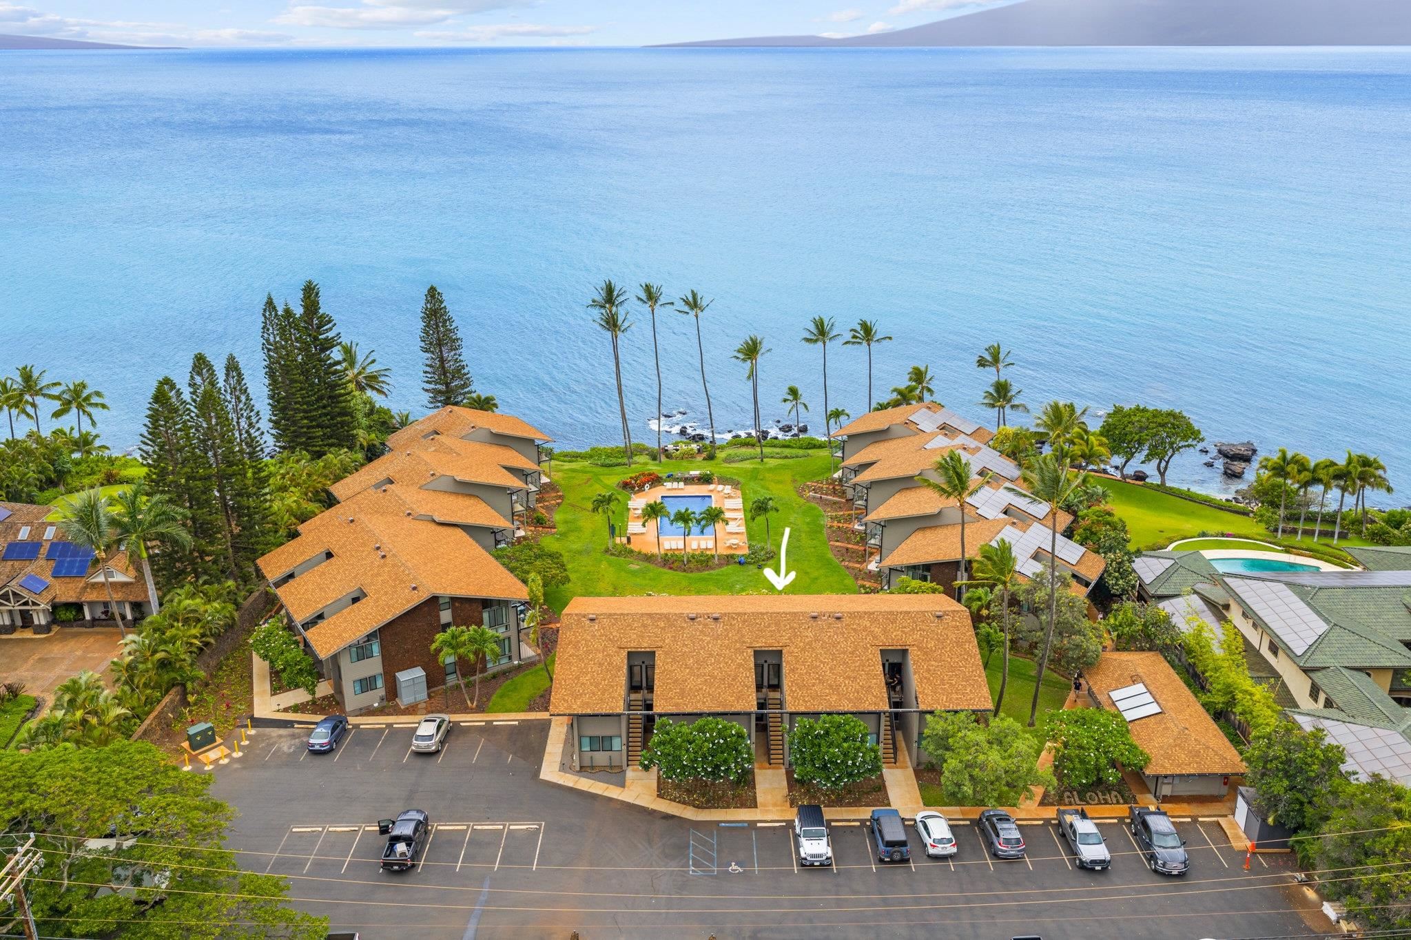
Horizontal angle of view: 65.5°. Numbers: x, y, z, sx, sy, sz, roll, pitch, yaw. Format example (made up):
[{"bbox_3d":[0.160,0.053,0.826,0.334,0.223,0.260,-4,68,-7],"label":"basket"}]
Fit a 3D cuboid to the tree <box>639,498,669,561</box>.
[{"bbox_3d":[-5.336,6.392,116.075,3.132,7.032,3.038,0,21,0],"label":"tree"}]

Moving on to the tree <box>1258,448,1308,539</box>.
[{"bbox_3d":[61.674,2.678,118.746,4.723,10.527,4.723,0,21,0],"label":"tree"}]

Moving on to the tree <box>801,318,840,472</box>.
[{"bbox_3d":[15.248,-11.082,147.085,5.083,19.554,4.930,0,21,0],"label":"tree"}]

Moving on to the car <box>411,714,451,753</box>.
[{"bbox_3d":[-20.939,20.048,84.196,1.880,1.680,4.700,1,21,4],"label":"car"}]

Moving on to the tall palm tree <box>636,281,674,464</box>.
[{"bbox_3d":[-6.557,-12.363,143.847,4.794,24.288,4.651,0,21,0],"label":"tall palm tree"}]

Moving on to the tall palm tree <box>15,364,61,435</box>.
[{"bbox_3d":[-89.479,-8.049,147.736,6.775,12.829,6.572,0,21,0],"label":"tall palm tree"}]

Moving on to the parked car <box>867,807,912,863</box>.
[{"bbox_3d":[11.681,22.980,69.348,1.930,1.850,4.750,0,18,-1],"label":"parked car"}]

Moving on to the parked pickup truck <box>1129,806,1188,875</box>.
[{"bbox_3d":[29.905,24.358,72.529,2.080,1.900,5.750,0,21,-1],"label":"parked pickup truck"}]

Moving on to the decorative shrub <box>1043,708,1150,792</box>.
[{"bbox_3d":[28.500,20.341,80.206,7.350,4.800,6.800,0,21,0],"label":"decorative shrub"}]

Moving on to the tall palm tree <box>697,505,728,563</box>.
[{"bbox_3d":[0.775,7.010,118.673,3.337,6.941,3.337,0,21,0],"label":"tall palm tree"}]

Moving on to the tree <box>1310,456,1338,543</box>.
[{"bbox_3d":[66.064,3.335,118.215,3.061,9.665,3.600,0,21,0],"label":"tree"}]

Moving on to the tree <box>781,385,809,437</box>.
[{"bbox_3d":[12.864,-8.027,159.039,3.970,8.920,3.970,0,21,0],"label":"tree"}]

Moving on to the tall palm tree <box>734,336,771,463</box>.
[{"bbox_3d":[6.038,-9.339,145.247,5.032,17.636,4.881,0,21,0],"label":"tall palm tree"}]

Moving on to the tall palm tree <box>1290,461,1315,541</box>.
[{"bbox_3d":[66.952,3.619,124.058,3.270,9.880,3.270,0,21,0],"label":"tall palm tree"}]

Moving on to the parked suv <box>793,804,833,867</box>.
[{"bbox_3d":[6.784,23.089,69.129,1.880,1.850,4.700,0,18,-1],"label":"parked suv"}]

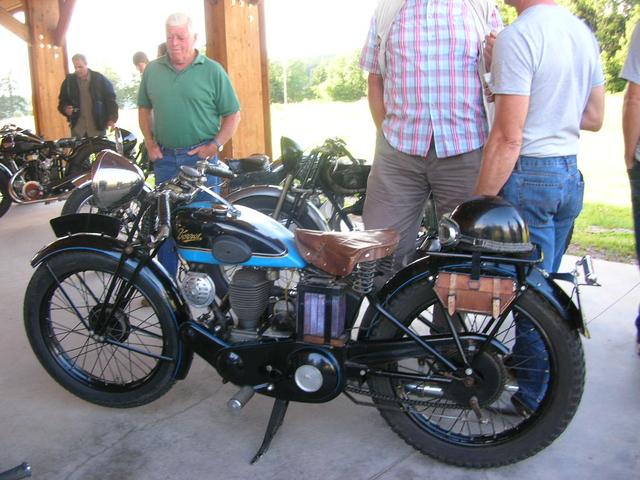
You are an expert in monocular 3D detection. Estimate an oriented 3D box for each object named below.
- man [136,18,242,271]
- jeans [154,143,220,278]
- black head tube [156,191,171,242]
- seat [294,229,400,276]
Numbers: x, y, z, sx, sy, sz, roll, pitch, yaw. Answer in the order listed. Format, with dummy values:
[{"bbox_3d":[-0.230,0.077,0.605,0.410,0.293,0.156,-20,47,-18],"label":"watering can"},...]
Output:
[{"bbox_3d":[-0.742,-0.425,3.739,0.580,1.690,0.360,0,11,4],"label":"man"},{"bbox_3d":[-0.767,-0.086,3.803,0.410,0.980,0.310,0,11,4],"label":"jeans"},{"bbox_3d":[-0.553,-0.083,2.285,0.050,0.180,0.050,3,12,-1],"label":"black head tube"},{"bbox_3d":[0.075,0.033,2.077,0.320,0.145,0.280,3,13,20],"label":"seat"}]

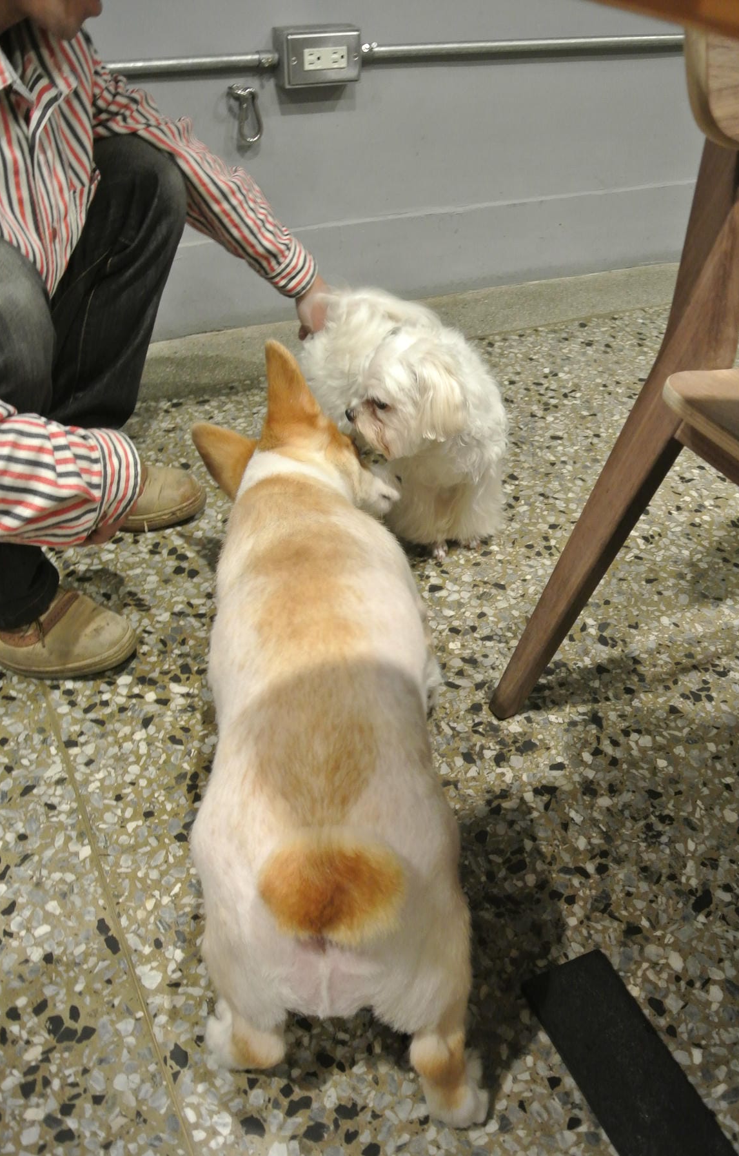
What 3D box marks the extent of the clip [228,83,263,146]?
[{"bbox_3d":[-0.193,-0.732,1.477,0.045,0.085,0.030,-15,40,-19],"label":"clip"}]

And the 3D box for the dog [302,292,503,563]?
[{"bbox_3d":[0.047,-0.226,1.284,0.220,0.325,0.360,-22,42,-27],"label":"dog"}]

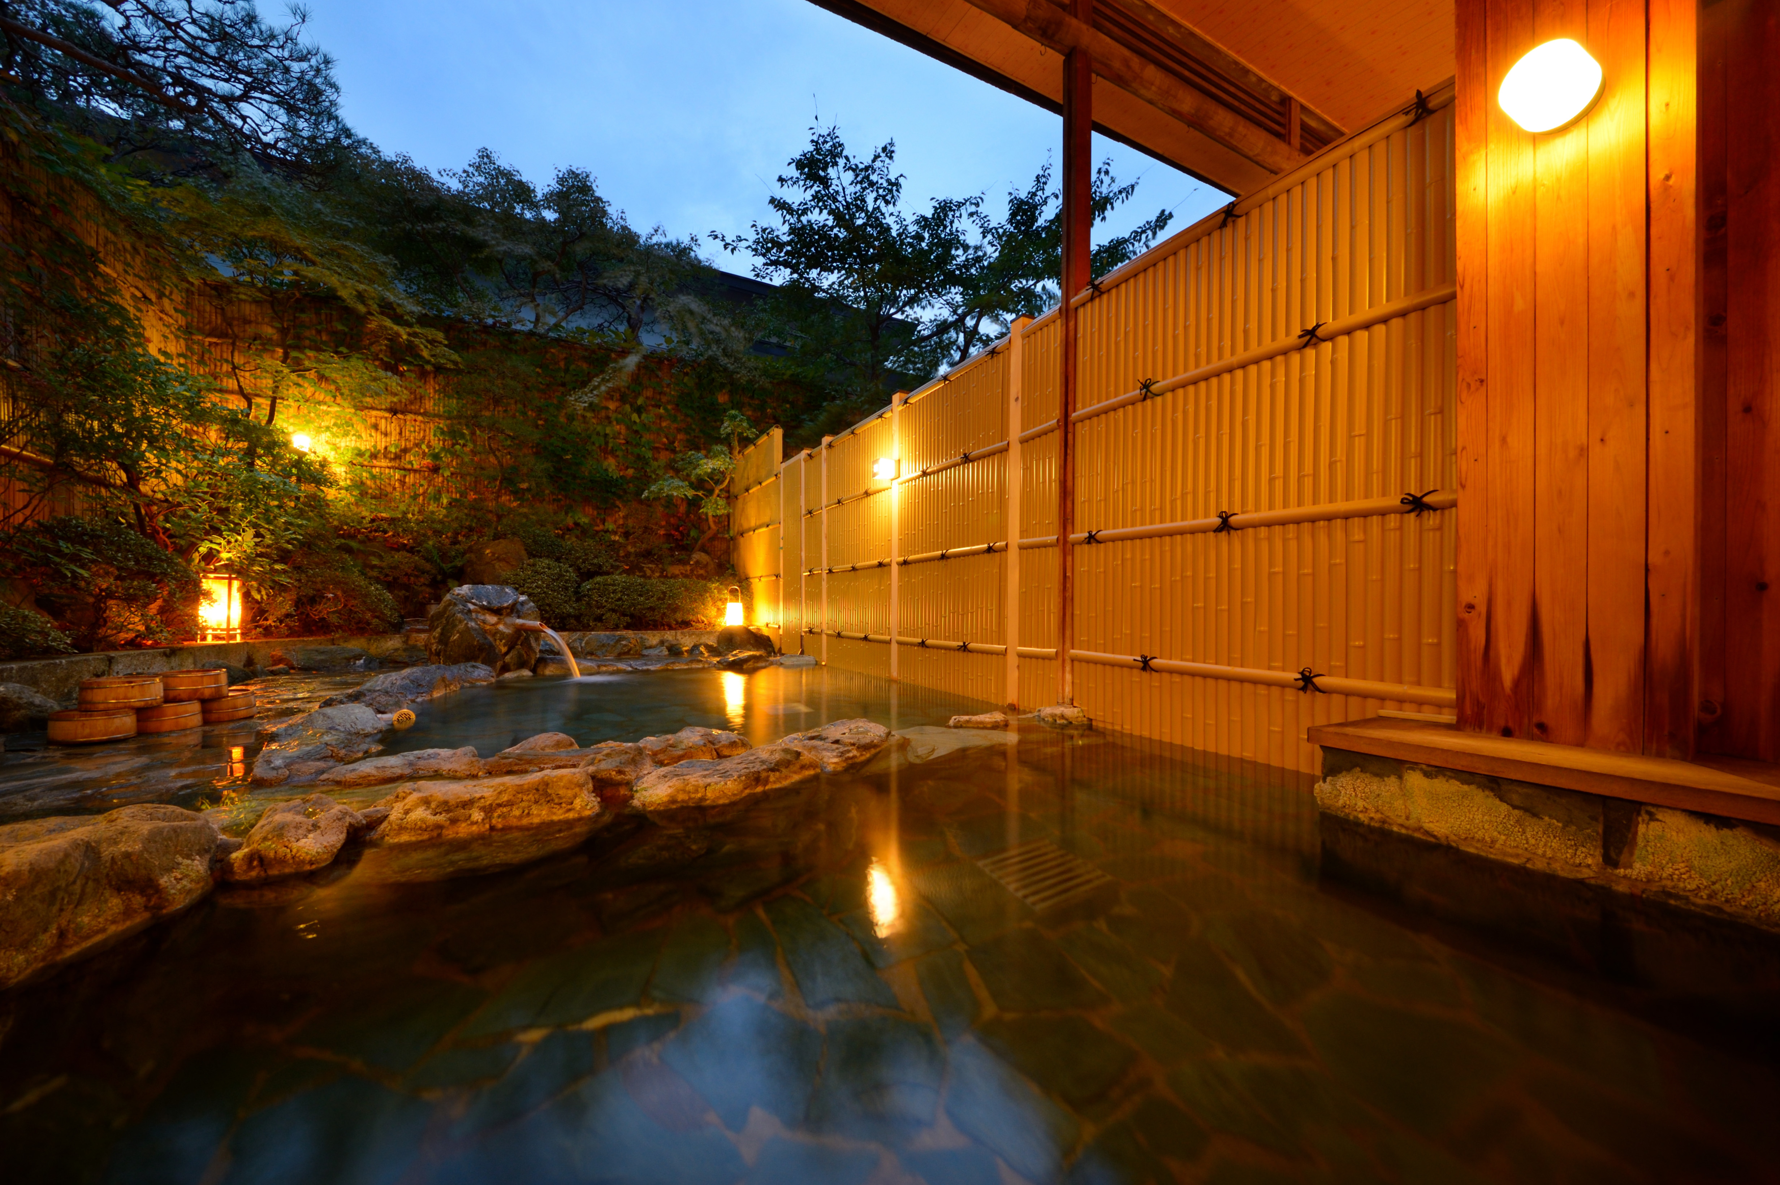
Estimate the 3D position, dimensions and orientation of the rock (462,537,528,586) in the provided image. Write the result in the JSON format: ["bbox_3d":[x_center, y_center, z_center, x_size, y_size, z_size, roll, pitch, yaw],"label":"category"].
[{"bbox_3d":[-4.950,-0.306,7.400,0.740,0.580,0.550,1,-1,-34],"label":"rock"}]

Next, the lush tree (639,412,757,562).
[{"bbox_3d":[-2.670,-1.521,8.300,1.550,2.000,1.200,1,-1,-17],"label":"lush tree"}]

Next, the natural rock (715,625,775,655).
[{"bbox_3d":[-1.530,0.519,6.250,0.620,0.290,0.450,1,-1,-11],"label":"natural rock"}]

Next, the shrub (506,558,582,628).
[{"bbox_3d":[-3.740,0.025,6.420,0.720,0.770,0.680,1,-1,-34],"label":"shrub"}]

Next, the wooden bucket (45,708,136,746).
[{"bbox_3d":[-3.449,0.583,2.567,0.230,0.110,0.230,1,-1,0],"label":"wooden bucket"}]

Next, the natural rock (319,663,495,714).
[{"bbox_3d":[-3.100,0.599,3.920,0.420,0.210,1.200,1,-1,-5],"label":"natural rock"}]

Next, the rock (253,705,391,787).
[{"bbox_3d":[-2.220,0.578,2.370,0.310,0.210,0.720,0,-1,-27],"label":"rock"}]

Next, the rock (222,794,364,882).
[{"bbox_3d":[-1.500,0.599,1.530,0.270,0.150,0.230,1,-1,-37],"label":"rock"}]

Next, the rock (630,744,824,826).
[{"bbox_3d":[-0.510,0.617,1.940,0.610,0.180,0.250,0,-1,-30],"label":"rock"}]

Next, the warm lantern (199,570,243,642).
[{"bbox_3d":[-5.150,0.124,4.550,0.155,0.540,0.155,1,-1,-29],"label":"warm lantern"}]

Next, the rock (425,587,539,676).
[{"bbox_3d":[-3.520,0.323,5.220,0.860,0.780,0.720,1,-1,-34],"label":"rock"}]

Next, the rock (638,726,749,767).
[{"bbox_3d":[-0.785,0.608,2.360,0.410,0.150,0.200,0,-1,-19],"label":"rock"}]

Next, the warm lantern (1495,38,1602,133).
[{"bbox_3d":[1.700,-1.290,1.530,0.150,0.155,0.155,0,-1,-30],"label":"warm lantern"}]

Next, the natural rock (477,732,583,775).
[{"bbox_3d":[-1.430,0.622,2.360,0.370,0.140,0.280,1,-1,-11],"label":"natural rock"}]

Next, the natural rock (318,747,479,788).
[{"bbox_3d":[-1.700,0.610,2.100,0.460,0.120,0.190,0,-1,-16],"label":"natural rock"}]

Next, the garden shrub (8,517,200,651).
[{"bbox_3d":[-5.220,-0.049,4.020,0.720,0.890,0.820,0,-1,-30],"label":"garden shrub"}]

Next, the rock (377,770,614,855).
[{"bbox_3d":[-1.065,0.595,1.630,0.530,0.175,0.240,0,-1,-18],"label":"rock"}]

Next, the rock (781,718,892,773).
[{"bbox_3d":[-0.230,0.636,2.570,0.260,0.150,0.560,0,-1,28],"label":"rock"}]

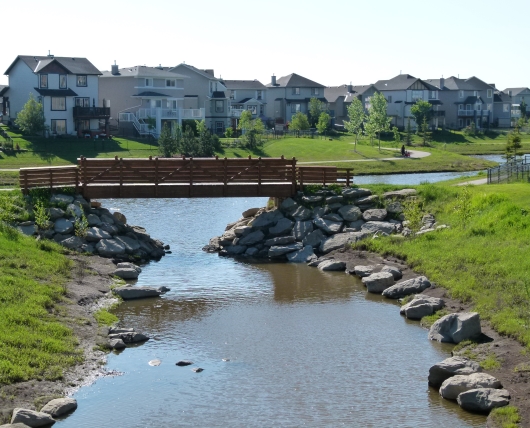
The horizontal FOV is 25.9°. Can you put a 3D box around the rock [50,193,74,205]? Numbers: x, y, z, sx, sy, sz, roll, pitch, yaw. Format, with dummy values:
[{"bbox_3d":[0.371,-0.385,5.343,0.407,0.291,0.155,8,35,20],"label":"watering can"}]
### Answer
[{"bbox_3d":[-10.837,-0.804,61.800,1.200,0.520,0.900,0,5,0],"label":"rock"}]

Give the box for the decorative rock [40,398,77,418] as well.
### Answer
[{"bbox_3d":[-4.938,4.651,27.600,0.800,0.380,0.620,1,5,15],"label":"decorative rock"}]

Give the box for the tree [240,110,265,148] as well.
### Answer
[{"bbox_3d":[-1.539,-10.406,142.000,2.900,4.700,2.900,0,5,0],"label":"tree"}]

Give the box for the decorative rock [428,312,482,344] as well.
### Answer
[{"bbox_3d":[6.063,3.644,36.700,1.550,0.820,1.200,0,5,0],"label":"decorative rock"}]

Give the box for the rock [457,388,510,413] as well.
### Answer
[{"bbox_3d":[5.363,4.577,28.300,1.230,0.500,0.850,0,5,0],"label":"rock"}]

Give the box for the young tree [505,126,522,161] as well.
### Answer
[{"bbox_3d":[28.231,-8.009,131.000,2.100,3.950,2.100,0,5,0],"label":"young tree"}]

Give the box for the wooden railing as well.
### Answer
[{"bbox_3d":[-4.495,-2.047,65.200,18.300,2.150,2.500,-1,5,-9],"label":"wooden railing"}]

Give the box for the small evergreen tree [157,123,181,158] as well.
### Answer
[{"bbox_3d":[-10.518,-8.205,127.000,2.400,3.750,2.400,0,5,0],"label":"small evergreen tree"}]

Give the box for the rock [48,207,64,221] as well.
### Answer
[{"bbox_3d":[-10.903,-0.026,60.300,0.850,0.680,0.800,0,5,0],"label":"rock"}]

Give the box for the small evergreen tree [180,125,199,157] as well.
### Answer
[{"bbox_3d":[-8.381,-8.126,128.000,2.000,3.600,2.000,0,5,0],"label":"small evergreen tree"}]

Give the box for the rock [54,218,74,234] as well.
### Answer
[{"bbox_3d":[-10.380,0.644,59.400,0.920,0.800,0.850,0,5,0],"label":"rock"}]

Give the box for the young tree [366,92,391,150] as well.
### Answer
[{"bbox_3d":[17.521,-14.279,178.000,3.600,8.900,3.600,0,5,0],"label":"young tree"}]

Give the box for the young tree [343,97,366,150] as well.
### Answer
[{"bbox_3d":[12.341,-12.300,159.000,3.300,7.200,3.300,0,5,0],"label":"young tree"}]

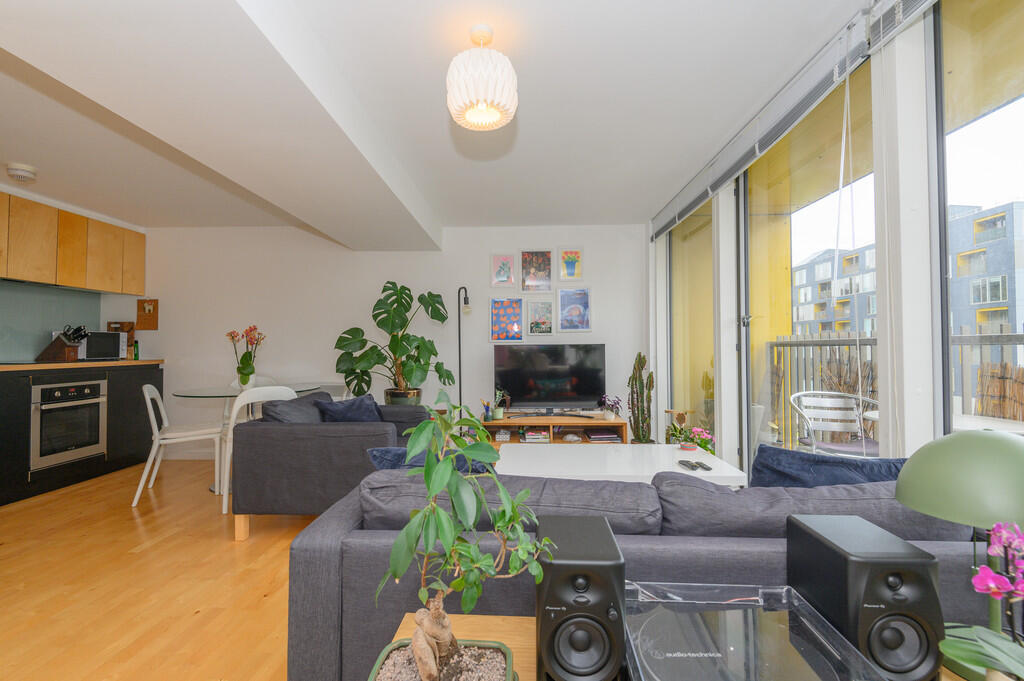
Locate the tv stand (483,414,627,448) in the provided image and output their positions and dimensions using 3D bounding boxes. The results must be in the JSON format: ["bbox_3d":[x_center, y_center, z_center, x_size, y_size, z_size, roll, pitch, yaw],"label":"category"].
[{"bbox_3d":[0.350,0.887,3.885,1.140,0.440,0.550,0,-1,2],"label":"tv stand"}]

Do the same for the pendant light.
[{"bbox_3d":[-0.109,-0.981,1.673,0.258,0.315,0.258,0,-1,2],"label":"pendant light"}]

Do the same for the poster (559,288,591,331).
[{"bbox_3d":[0.588,-0.283,4.237,0.310,0.415,0.025,0,-1,2],"label":"poster"}]

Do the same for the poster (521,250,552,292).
[{"bbox_3d":[0.233,-0.641,4.253,0.310,0.415,0.025,0,-1,2],"label":"poster"}]

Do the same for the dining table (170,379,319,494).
[{"bbox_3d":[-2.063,0.753,3.568,1.000,0.720,1.000,0,-1,2],"label":"dining table"}]

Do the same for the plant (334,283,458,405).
[{"bbox_3d":[-0.950,0.098,3.706,0.920,1.100,0.780,0,-1,2],"label":"plant"}]

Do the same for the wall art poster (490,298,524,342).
[{"bbox_3d":[-0.047,-0.191,4.253,0.312,0.420,0.025,0,-1,2],"label":"wall art poster"}]

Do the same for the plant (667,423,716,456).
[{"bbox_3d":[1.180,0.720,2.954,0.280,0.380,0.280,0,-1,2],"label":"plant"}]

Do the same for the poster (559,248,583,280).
[{"bbox_3d":[0.555,-0.709,4.246,0.225,0.315,0.025,0,-1,2],"label":"poster"}]

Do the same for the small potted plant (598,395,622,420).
[{"bbox_3d":[0.823,0.560,3.800,0.195,0.215,0.170,0,-1,2],"label":"small potted plant"}]

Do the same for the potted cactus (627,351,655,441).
[{"bbox_3d":[1.094,0.600,3.841,0.220,1.000,0.220,0,-1,2],"label":"potted cactus"}]

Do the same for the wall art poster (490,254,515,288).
[{"bbox_3d":[-0.086,-0.647,4.267,0.235,0.320,0.020,0,-1,2],"label":"wall art poster"}]

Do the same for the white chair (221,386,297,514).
[{"bbox_3d":[-1.763,0.710,3.215,0.490,0.790,0.490,0,-1,-34],"label":"white chair"}]

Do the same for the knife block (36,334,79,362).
[{"bbox_3d":[-3.607,0.067,3.606,0.250,0.225,0.100,0,-1,2],"label":"knife block"}]

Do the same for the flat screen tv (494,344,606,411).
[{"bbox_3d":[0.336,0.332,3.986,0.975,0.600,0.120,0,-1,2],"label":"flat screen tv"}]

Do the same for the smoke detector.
[{"bbox_3d":[-3.177,-1.080,2.944,0.125,0.065,0.125,0,-1,2],"label":"smoke detector"}]

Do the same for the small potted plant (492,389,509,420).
[{"bbox_3d":[-0.092,0.537,3.825,0.140,0.265,0.130,0,-1,2],"label":"small potted plant"}]

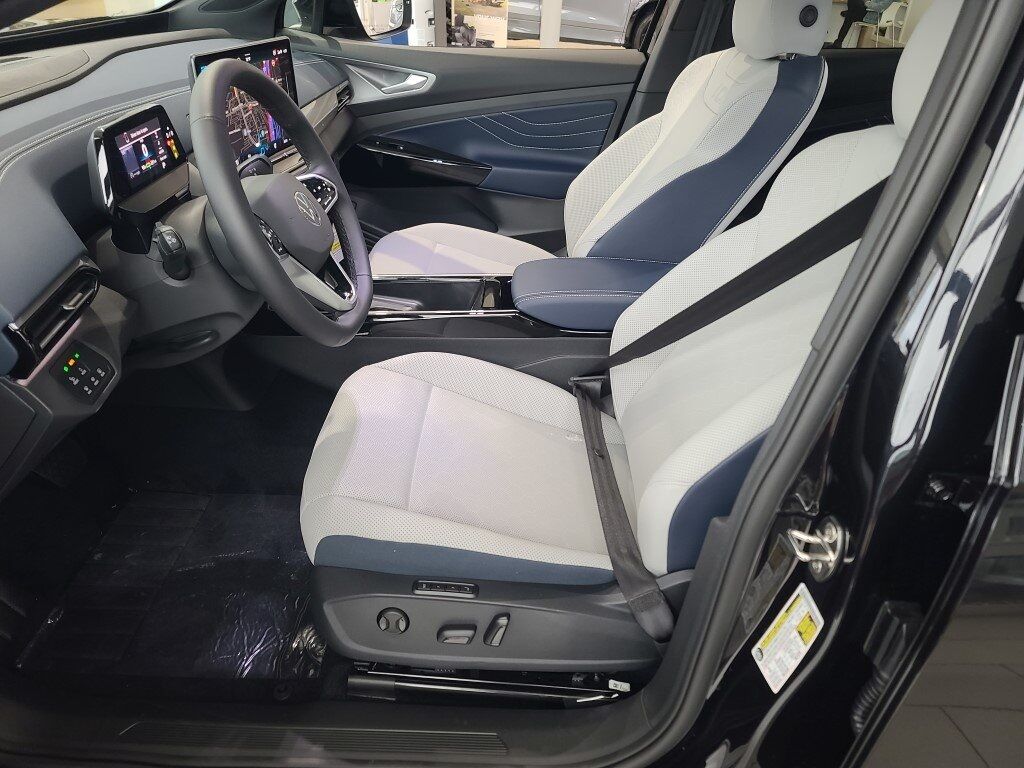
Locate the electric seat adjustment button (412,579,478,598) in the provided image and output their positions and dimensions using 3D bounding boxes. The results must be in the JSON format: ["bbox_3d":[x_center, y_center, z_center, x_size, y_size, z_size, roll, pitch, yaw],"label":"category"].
[{"bbox_3d":[-0.084,0.259,0.936,0.084,0.027,0.014,1,24,0],"label":"electric seat adjustment button"}]

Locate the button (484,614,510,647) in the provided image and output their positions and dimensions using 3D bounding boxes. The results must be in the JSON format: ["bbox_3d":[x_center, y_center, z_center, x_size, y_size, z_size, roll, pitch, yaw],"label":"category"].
[{"bbox_3d":[-0.019,0.321,0.963,0.022,0.047,0.017,22,22,-9],"label":"button"}]

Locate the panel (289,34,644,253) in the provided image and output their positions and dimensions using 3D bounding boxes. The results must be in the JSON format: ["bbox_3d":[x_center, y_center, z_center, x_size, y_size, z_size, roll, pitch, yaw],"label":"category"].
[{"bbox_3d":[-0.126,-0.626,1.982,0.950,0.550,0.140,1,31,0],"label":"panel"}]

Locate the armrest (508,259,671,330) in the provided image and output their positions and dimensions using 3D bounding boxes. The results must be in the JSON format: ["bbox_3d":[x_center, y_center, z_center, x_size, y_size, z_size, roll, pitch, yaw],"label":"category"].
[{"bbox_3d":[0.179,-0.172,1.423,0.360,0.080,0.175,1,31,0],"label":"armrest"}]

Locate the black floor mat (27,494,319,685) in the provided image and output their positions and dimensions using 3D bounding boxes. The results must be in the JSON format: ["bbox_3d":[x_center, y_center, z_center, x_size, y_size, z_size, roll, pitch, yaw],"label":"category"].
[{"bbox_3d":[-0.509,0.325,1.281,0.460,0.020,0.420,1,31,0],"label":"black floor mat"}]

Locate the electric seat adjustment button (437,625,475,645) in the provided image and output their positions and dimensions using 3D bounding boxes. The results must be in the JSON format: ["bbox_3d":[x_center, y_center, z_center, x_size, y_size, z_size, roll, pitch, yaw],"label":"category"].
[{"bbox_3d":[-0.073,0.328,0.968,0.050,0.023,0.017,1,24,0],"label":"electric seat adjustment button"}]

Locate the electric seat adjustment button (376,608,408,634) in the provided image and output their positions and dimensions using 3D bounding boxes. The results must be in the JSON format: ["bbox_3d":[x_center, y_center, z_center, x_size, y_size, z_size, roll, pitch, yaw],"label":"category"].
[{"bbox_3d":[-0.156,0.310,0.964,0.040,0.040,0.015,1,24,0],"label":"electric seat adjustment button"}]

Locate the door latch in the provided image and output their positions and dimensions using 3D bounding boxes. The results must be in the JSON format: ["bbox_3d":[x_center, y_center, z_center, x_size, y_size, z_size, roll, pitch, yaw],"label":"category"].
[{"bbox_3d":[0.277,0.150,0.670,0.038,0.062,0.037,9,27,-22],"label":"door latch"}]

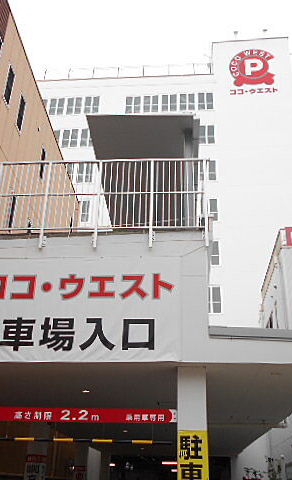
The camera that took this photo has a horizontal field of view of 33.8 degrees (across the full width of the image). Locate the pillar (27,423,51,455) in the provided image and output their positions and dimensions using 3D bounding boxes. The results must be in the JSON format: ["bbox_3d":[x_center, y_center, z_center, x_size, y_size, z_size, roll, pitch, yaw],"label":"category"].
[{"bbox_3d":[-3.052,6.403,13.112,0.460,3.278,0.460,-1,-27,6],"label":"pillar"}]

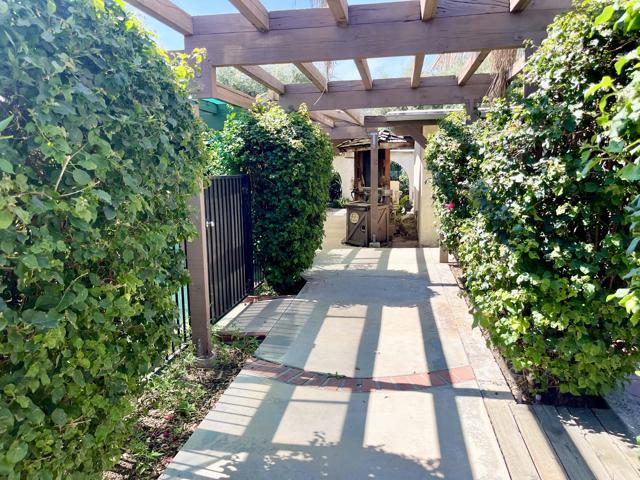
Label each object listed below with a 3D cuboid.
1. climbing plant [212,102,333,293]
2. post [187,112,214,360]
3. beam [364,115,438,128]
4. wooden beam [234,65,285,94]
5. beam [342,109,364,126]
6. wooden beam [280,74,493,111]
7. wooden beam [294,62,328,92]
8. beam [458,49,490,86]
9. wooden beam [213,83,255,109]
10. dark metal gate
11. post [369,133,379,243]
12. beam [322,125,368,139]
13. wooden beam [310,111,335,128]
[{"bbox_3d":[-0.604,-0.696,7.095,1.591,2.526,1.558,0,9,9],"label":"climbing plant"},{"bbox_3d":[-1.046,-0.047,4.066,0.143,2.185,0.095,0,8,10],"label":"post"},{"bbox_3d":[1.530,-2.240,9.048,1.383,0.217,0.114,0,8,9],"label":"beam"},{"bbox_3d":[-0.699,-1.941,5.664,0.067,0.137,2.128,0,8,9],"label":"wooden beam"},{"bbox_3d":[0.579,-2.096,8.083,0.088,0.143,2.930,0,8,10],"label":"beam"},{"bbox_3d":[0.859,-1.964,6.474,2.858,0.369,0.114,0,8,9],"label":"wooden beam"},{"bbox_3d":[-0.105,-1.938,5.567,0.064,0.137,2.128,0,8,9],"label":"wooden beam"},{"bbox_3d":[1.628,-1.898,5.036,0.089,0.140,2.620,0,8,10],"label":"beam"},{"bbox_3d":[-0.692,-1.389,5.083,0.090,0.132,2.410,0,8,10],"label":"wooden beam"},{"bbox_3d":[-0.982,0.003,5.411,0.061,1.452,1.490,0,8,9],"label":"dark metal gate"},{"bbox_3d":[1.099,-0.980,9.654,0.149,2.230,0.120,0,8,10],"label":"post"},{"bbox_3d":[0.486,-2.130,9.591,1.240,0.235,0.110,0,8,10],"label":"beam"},{"bbox_3d":[0.053,-2.038,8.056,0.068,0.152,2.508,0,8,9],"label":"wooden beam"}]

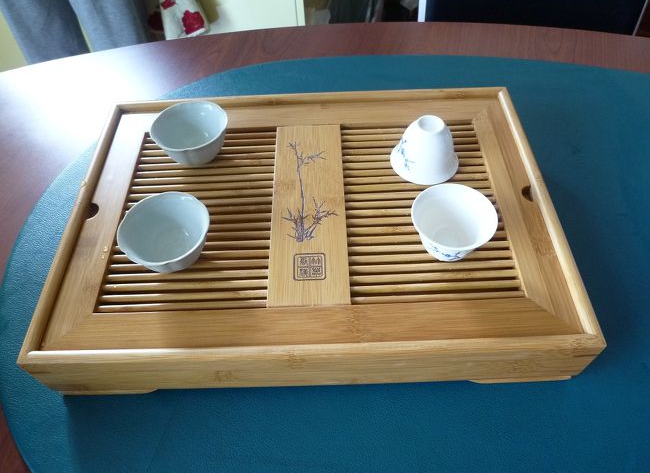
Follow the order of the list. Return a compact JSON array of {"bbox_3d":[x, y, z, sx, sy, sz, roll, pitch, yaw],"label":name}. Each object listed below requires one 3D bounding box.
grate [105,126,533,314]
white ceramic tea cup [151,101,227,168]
[{"bbox_3d":[-0.014,-0.025,0.401,0.313,0.012,0.194,-2,54,1],"label":"grate"},{"bbox_3d":[-0.118,-0.089,0.424,0.067,0.034,0.067,-2,54,1],"label":"white ceramic tea cup"}]

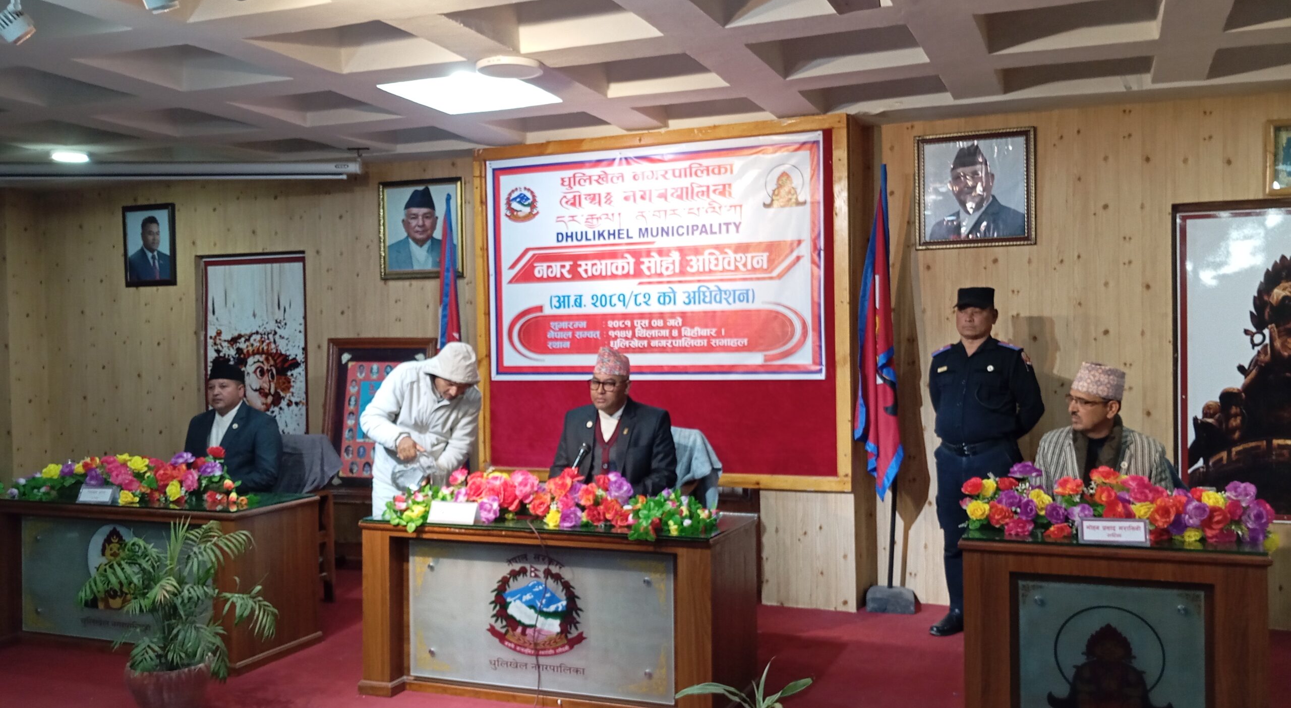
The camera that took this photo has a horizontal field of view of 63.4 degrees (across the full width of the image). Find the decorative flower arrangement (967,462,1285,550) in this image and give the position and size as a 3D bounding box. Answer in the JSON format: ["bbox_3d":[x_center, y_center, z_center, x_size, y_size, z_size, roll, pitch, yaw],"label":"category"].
[{"bbox_3d":[1.563,0.521,3.518,0.950,0.230,0.270,-1,0,20],"label":"decorative flower arrangement"}]

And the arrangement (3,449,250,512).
[{"bbox_3d":[-2.612,0.614,5.233,1.421,0.245,0.284,-1,0,22],"label":"arrangement"}]

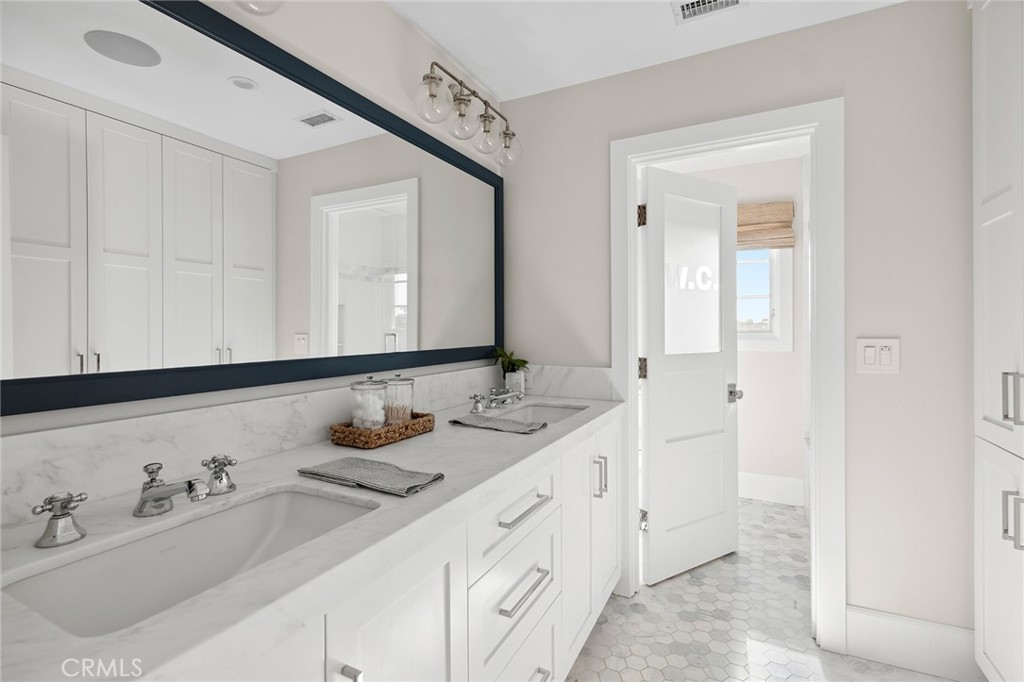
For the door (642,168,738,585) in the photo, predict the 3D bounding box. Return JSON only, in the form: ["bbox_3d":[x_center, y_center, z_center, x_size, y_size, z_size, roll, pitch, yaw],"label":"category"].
[{"bbox_3d":[0.946,0.171,2.366,0.675,2.015,0.036,-1,1,-29],"label":"door"}]

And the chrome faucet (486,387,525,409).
[{"bbox_3d":[-0.034,0.246,1.969,0.163,0.084,0.060,0,1,26],"label":"chrome faucet"}]

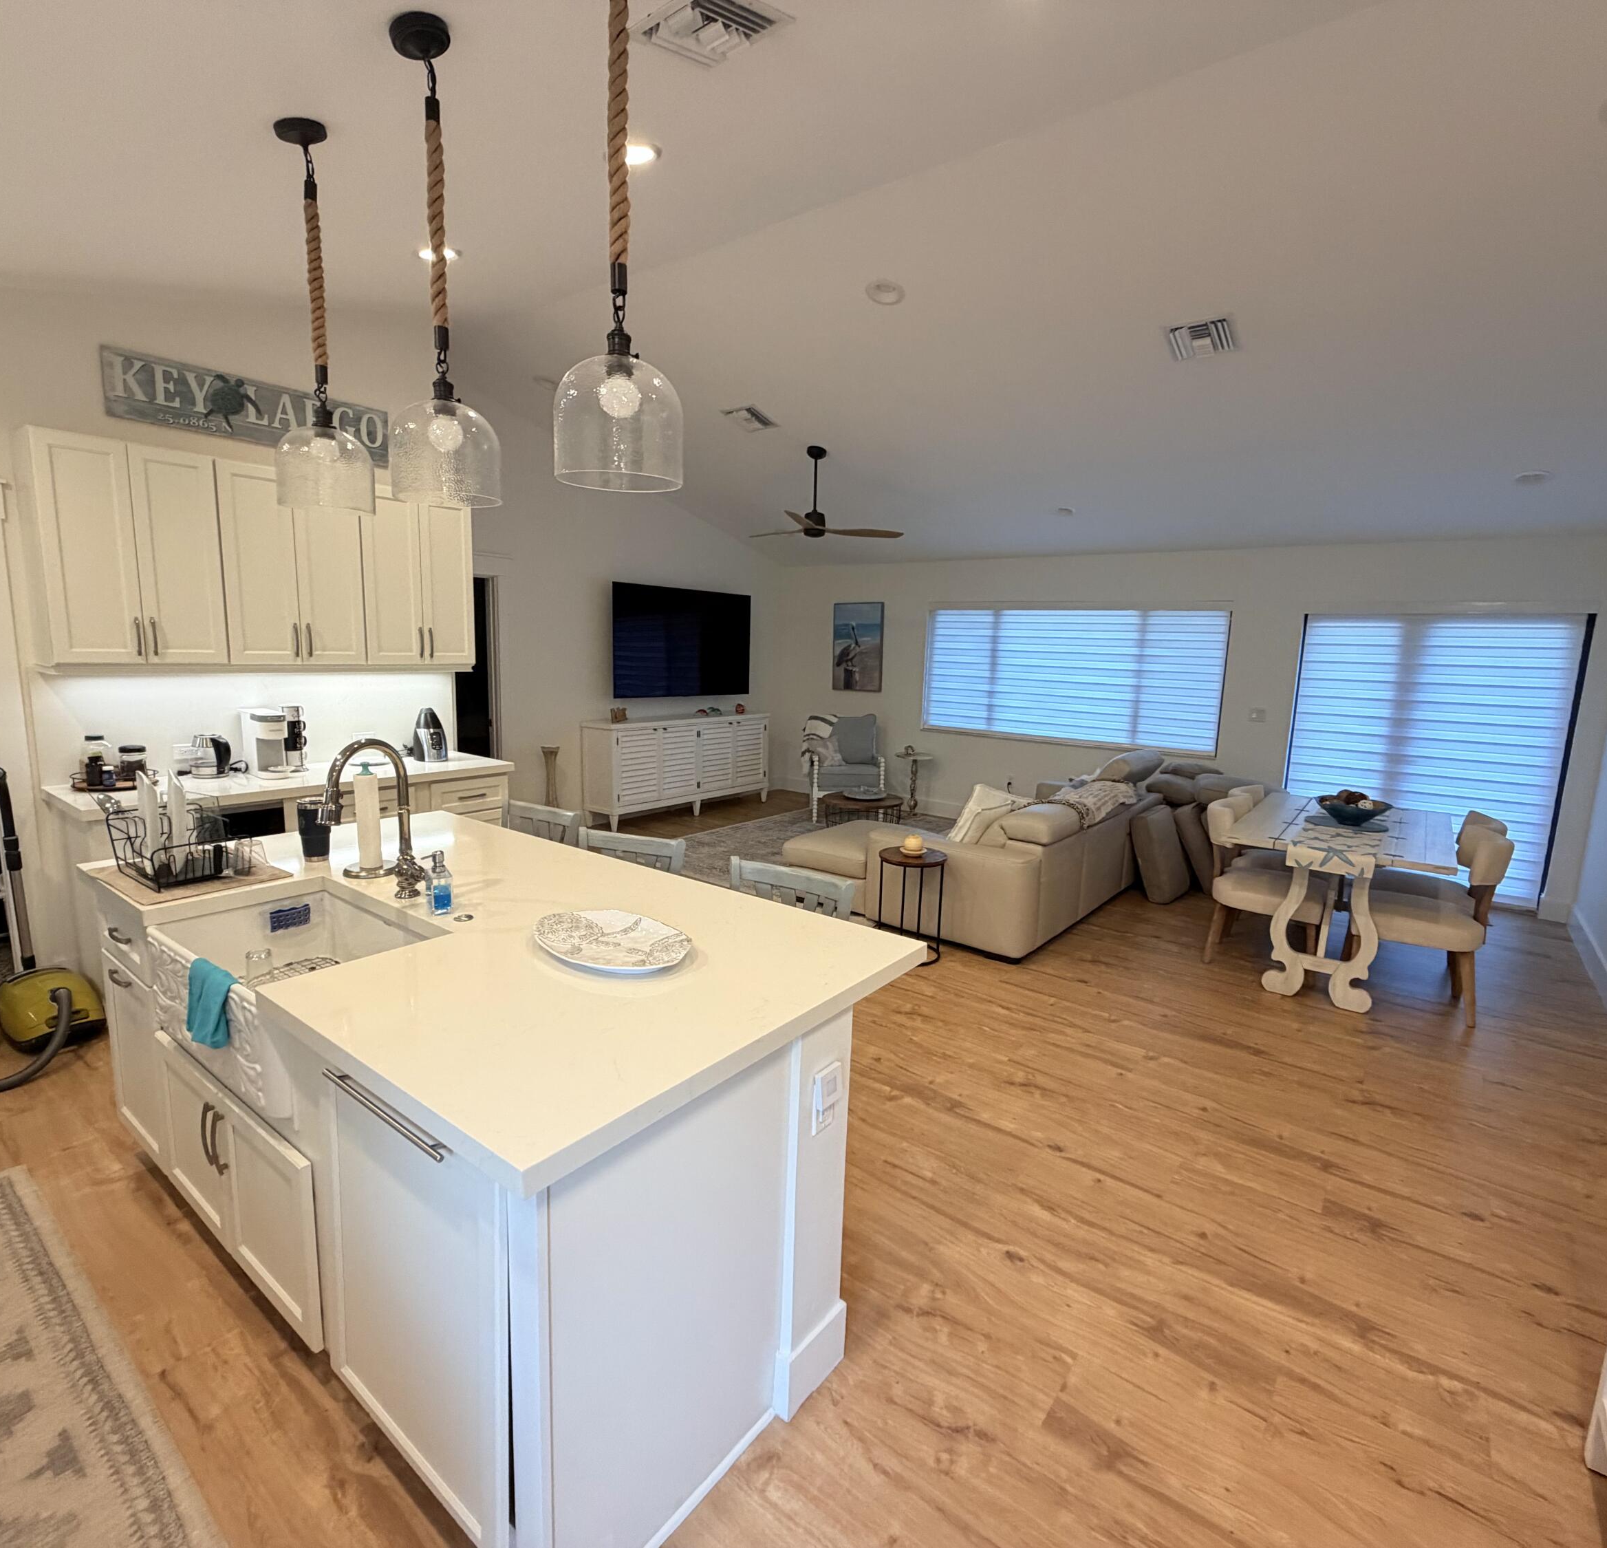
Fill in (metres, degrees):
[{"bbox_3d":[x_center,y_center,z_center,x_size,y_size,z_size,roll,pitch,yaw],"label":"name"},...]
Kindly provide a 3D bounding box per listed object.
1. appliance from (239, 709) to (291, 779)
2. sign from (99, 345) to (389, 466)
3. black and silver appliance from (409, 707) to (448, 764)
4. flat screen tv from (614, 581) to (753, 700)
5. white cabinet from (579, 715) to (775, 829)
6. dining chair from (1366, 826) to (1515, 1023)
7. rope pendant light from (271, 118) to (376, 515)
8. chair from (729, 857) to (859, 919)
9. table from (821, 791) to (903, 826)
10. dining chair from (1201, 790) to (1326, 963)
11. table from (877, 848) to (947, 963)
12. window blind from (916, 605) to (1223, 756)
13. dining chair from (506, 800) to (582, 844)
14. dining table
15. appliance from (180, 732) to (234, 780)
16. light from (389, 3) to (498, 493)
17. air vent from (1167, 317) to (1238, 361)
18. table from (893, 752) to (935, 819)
[{"bbox_3d":[-2.670,-0.152,4.126,0.318,0.328,0.139,10,12,42],"label":"appliance"},{"bbox_3d":[-2.711,-1.807,4.193,0.025,0.295,1.265,9,11,36],"label":"sign"},{"bbox_3d":[-2.155,-0.228,4.810,0.149,0.298,0.139,10,12,41],"label":"black and silver appliance"},{"bbox_3d":[-1.109,-1.243,7.971,0.070,1.020,1.830,9,11,36],"label":"flat screen tv"},{"bbox_3d":[-1.127,-0.069,7.887,0.400,0.900,2.020,9,11,36],"label":"white cabinet"},{"bbox_3d":[3.013,0.680,4.080,0.586,0.880,0.497,9,11,38],"label":"dining chair"},{"bbox_3d":[-1.427,-1.309,2.438,0.260,1.060,0.260,9,11,36],"label":"rope pendant light"},{"bbox_3d":[-0.189,0.792,2.409,0.447,0.974,0.507,8,11,33],"label":"chair"},{"bbox_3d":[0.458,0.425,6.554,0.636,0.447,0.636,2,9,0],"label":"table"},{"bbox_3d":[2.492,0.591,4.503,0.586,0.885,0.497,8,11,35],"label":"dining chair"},{"bbox_3d":[0.577,0.700,4.482,0.358,0.557,0.358,2,9,0],"label":"table"},{"bbox_3d":[2.293,-0.858,7.380,2.620,1.130,0.070,9,11,36],"label":"window blind"},{"bbox_3d":[-1.180,0.640,3.169,0.447,0.974,0.507,8,11,35],"label":"dining chair"},{"bbox_3d":[3.024,0.664,4.704,0.930,0.760,1.750,9,11,36],"label":"dining table"},{"bbox_3d":[-2.903,-0.096,4.079,0.189,0.219,0.159,1,9,-6],"label":"appliance"},{"bbox_3d":[-0.887,-1.226,2.041,0.260,1.060,0.260,9,11,36],"label":"light"},{"bbox_3d":[1.916,-2.079,4.004,0.298,0.030,0.298,8,-3,35],"label":"air vent"},{"bbox_3d":[1.072,0.124,8.035,0.370,0.620,0.370,2,9,0],"label":"table"}]

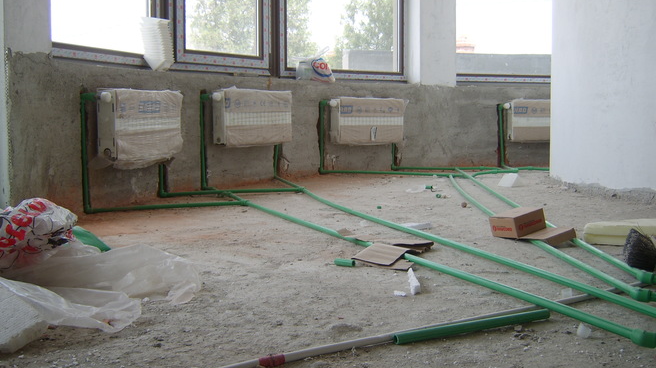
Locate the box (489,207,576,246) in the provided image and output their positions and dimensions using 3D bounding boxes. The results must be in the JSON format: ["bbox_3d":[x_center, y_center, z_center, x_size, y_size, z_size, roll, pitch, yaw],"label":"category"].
[{"bbox_3d":[0.672,0.138,1.932,0.135,0.088,0.235,-9,6,-26],"label":"box"}]

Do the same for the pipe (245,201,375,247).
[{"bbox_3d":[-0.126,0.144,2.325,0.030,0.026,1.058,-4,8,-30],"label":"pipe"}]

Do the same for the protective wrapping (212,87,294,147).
[{"bbox_3d":[-0.447,-0.408,3.594,0.110,0.310,0.590,5,8,36],"label":"protective wrapping"}]

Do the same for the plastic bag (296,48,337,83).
[{"bbox_3d":[-0.087,-0.827,4.100,0.250,0.235,0.170,-4,8,-30],"label":"plastic bag"}]

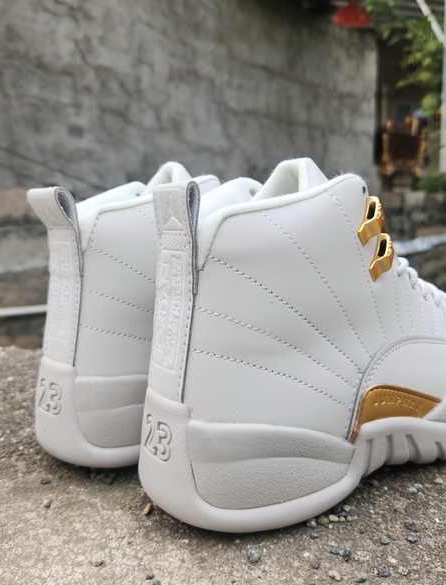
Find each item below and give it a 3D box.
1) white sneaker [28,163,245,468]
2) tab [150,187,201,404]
[{"bbox_3d":[0.000,-0.005,0.394,0.110,0.174,0.300,8,12,40],"label":"white sneaker"},{"bbox_3d":[-0.022,-0.001,0.236,0.017,0.098,0.028,-7,12,-36],"label":"tab"}]

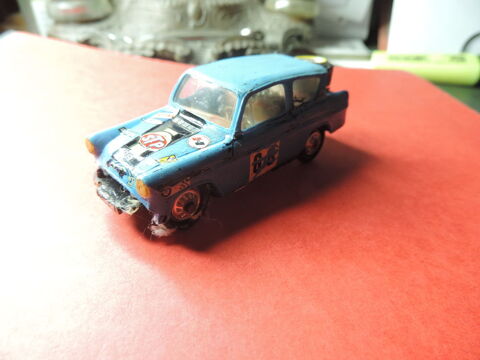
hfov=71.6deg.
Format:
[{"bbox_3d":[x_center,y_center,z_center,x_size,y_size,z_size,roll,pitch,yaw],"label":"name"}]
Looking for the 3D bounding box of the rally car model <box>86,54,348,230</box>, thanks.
[{"bbox_3d":[-0.003,-0.018,0.113,0.088,0.034,0.036,-25,40,-34],"label":"rally car model"}]

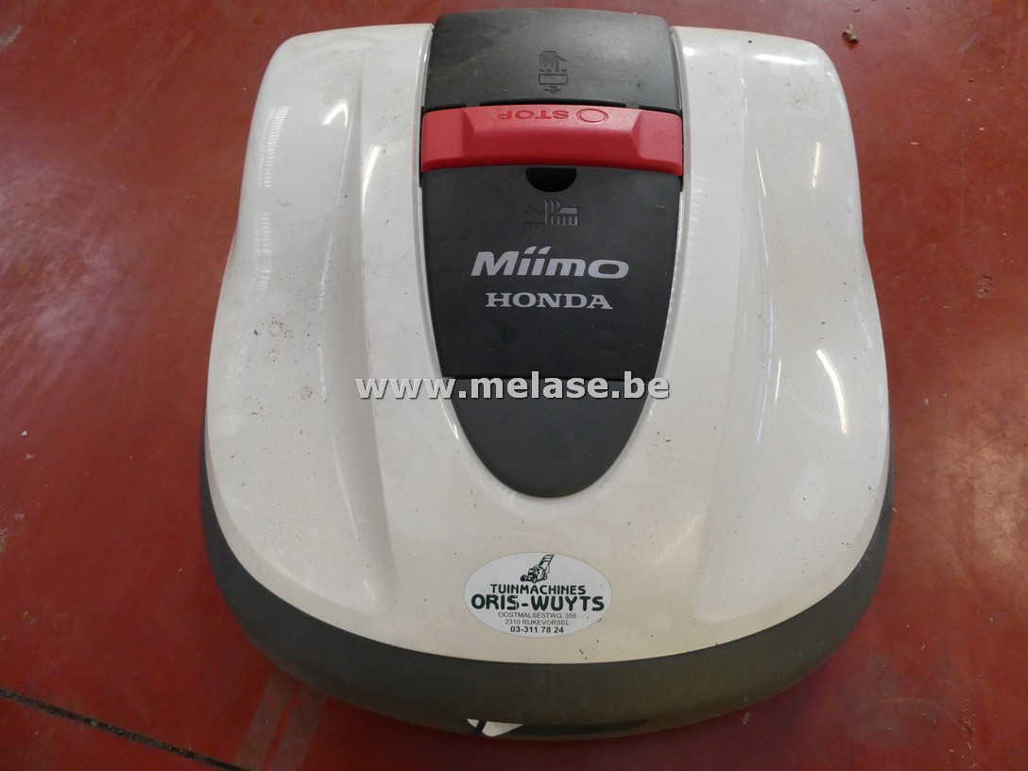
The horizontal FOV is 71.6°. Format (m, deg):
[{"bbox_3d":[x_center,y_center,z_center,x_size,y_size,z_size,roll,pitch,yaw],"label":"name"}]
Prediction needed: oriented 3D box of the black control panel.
[{"bbox_3d":[0.029,-0.161,0.545,0.212,0.084,0.493,1,62,1],"label":"black control panel"}]

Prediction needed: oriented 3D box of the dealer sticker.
[{"bbox_3d":[0.015,0.135,0.460,0.096,0.003,0.055,1,87,0],"label":"dealer sticker"}]

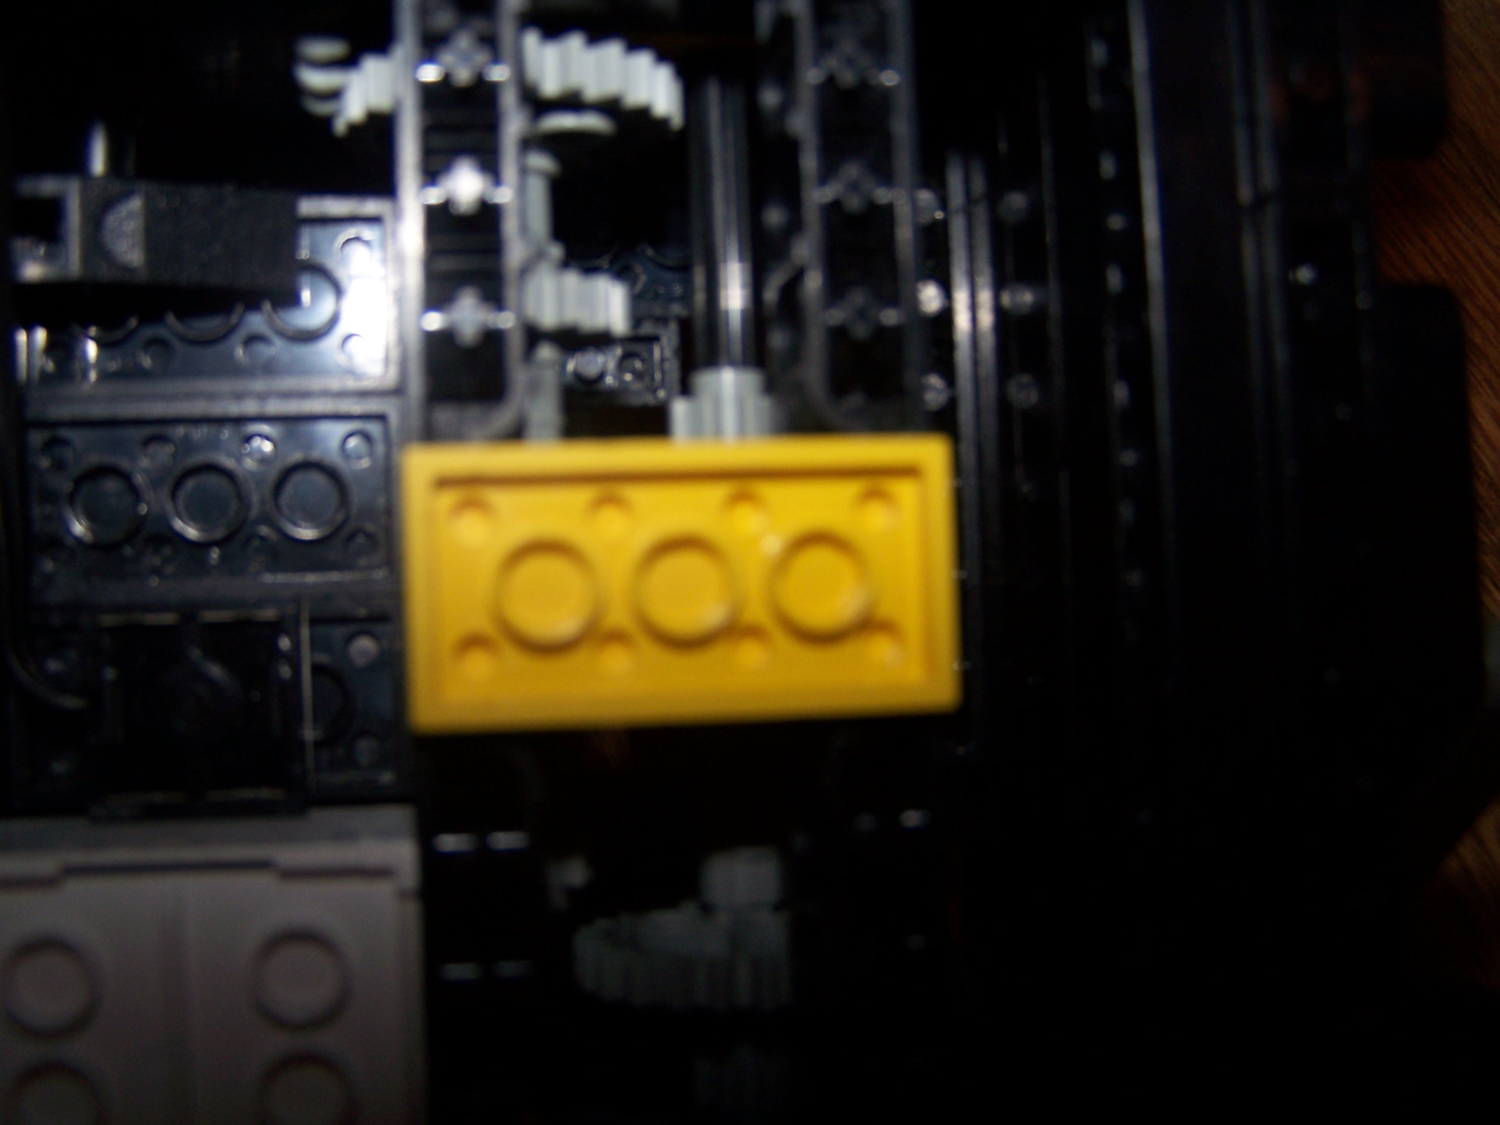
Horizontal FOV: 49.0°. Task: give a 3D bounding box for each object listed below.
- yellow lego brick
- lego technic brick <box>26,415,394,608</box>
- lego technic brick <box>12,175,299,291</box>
[{"bbox_3d":[-0.004,0.001,0.097,0.032,0.005,0.016,-2,90,-11],"label":"yellow lego brick"},{"bbox_3d":[-0.043,-0.005,0.133,0.032,0.005,0.016,-1,90,-3],"label":"lego technic brick"},{"bbox_3d":[-0.047,-0.025,0.126,0.024,0.011,0.008,-1,90,-3],"label":"lego technic brick"}]

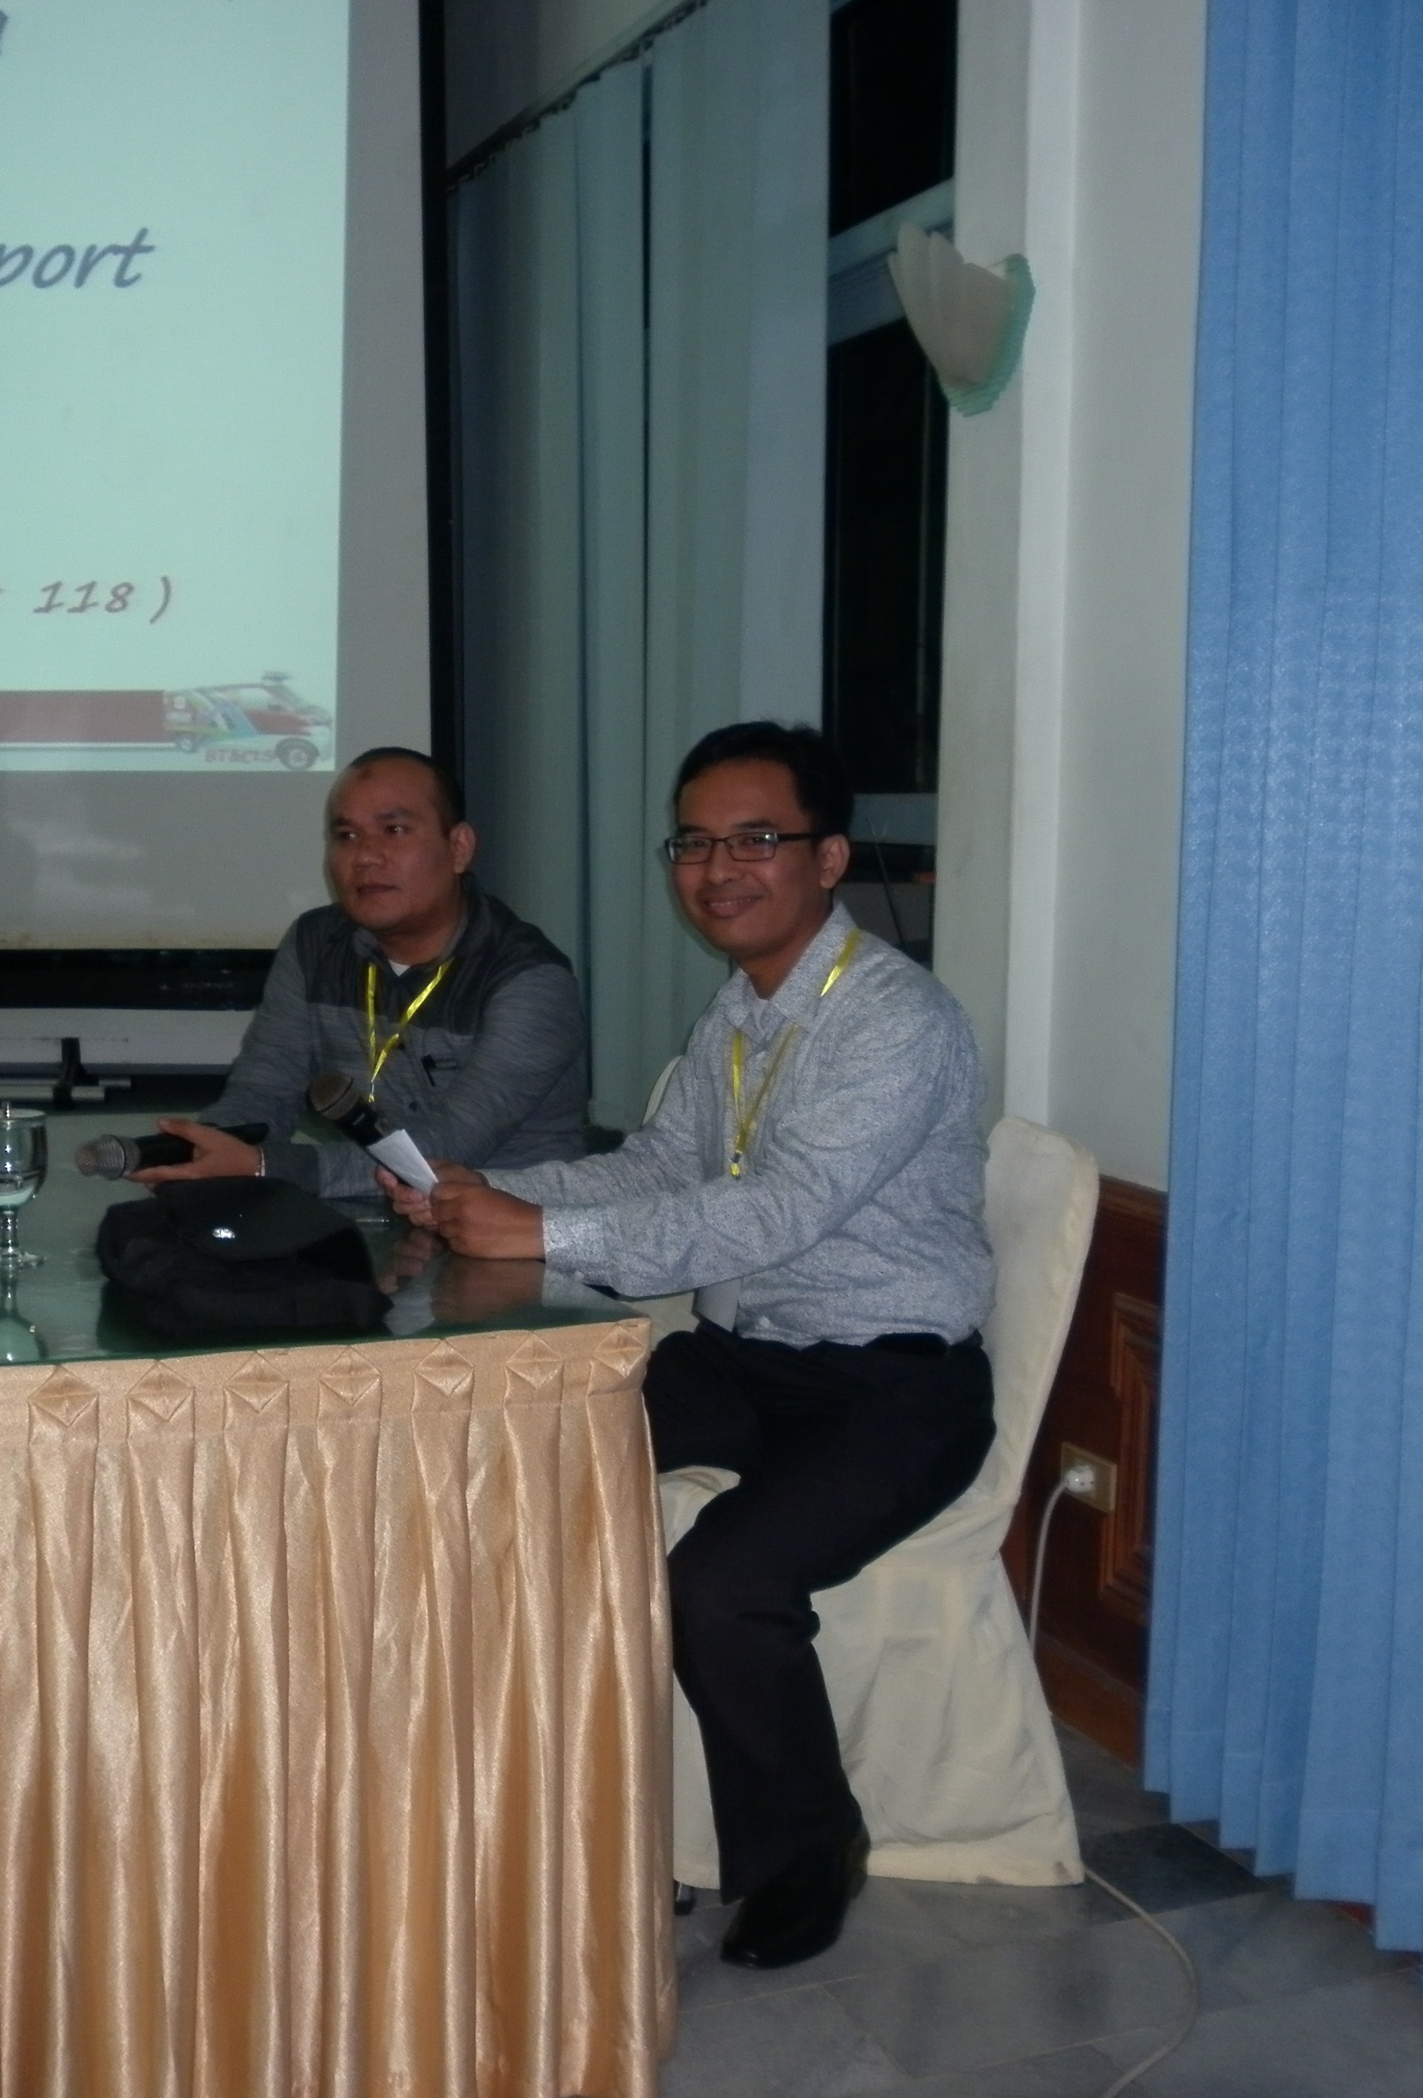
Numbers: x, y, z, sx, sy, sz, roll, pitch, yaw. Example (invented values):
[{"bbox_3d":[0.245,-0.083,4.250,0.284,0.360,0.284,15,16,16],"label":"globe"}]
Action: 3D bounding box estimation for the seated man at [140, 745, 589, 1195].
[{"bbox_3d":[-0.400,0.254,3.040,0.710,1.300,0.520,-5,8,-42],"label":"seated man"}]

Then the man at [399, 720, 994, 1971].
[{"bbox_3d":[0.000,0.300,2.565,0.720,1.320,0.510,-3,7,-30],"label":"man"}]

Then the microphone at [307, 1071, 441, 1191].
[{"bbox_3d":[-0.352,0.119,2.490,0.235,0.053,0.053,44,0,-17],"label":"microphone"}]

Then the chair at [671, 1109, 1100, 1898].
[{"bbox_3d":[0.155,0.515,2.738,0.530,0.860,0.460,0,6,-10],"label":"chair"}]

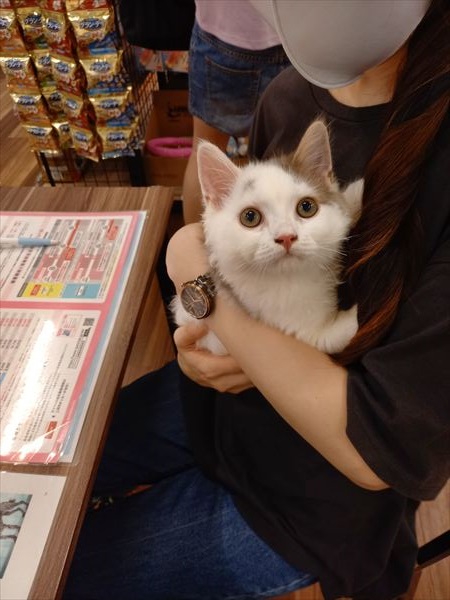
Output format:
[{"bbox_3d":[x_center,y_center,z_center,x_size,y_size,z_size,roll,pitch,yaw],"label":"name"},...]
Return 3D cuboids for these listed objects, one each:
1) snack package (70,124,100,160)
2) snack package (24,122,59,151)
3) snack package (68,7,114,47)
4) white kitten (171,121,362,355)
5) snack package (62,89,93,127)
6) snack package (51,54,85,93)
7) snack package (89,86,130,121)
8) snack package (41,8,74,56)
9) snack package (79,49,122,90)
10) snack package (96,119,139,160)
[{"bbox_3d":[-0.438,-0.500,1.380,0.107,0.107,0.037,19,51,18],"label":"snack package"},{"bbox_3d":[-0.633,-0.559,1.500,0.107,0.107,0.037,3,48,5],"label":"snack package"},{"bbox_3d":[-0.346,-0.704,1.140,0.107,0.107,0.037,-9,48,-5],"label":"snack package"},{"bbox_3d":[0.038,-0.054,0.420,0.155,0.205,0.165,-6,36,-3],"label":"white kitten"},{"bbox_3d":[-0.433,-0.566,1.300,0.107,0.107,0.037,19,51,18],"label":"snack package"},{"bbox_3d":[-0.436,-0.626,1.220,0.107,0.107,0.037,19,51,18],"label":"snack package"},{"bbox_3d":[-0.339,-0.575,1.305,0.107,0.107,0.037,-13,48,-9],"label":"snack package"},{"bbox_3d":[-0.433,-0.699,1.140,0.107,0.107,0.037,19,51,18],"label":"snack package"},{"bbox_3d":[-0.342,-0.632,1.220,0.107,0.107,0.037,-12,48,-9],"label":"snack package"},{"bbox_3d":[-0.340,-0.512,1.390,0.107,0.107,0.037,-12,48,-8],"label":"snack package"}]

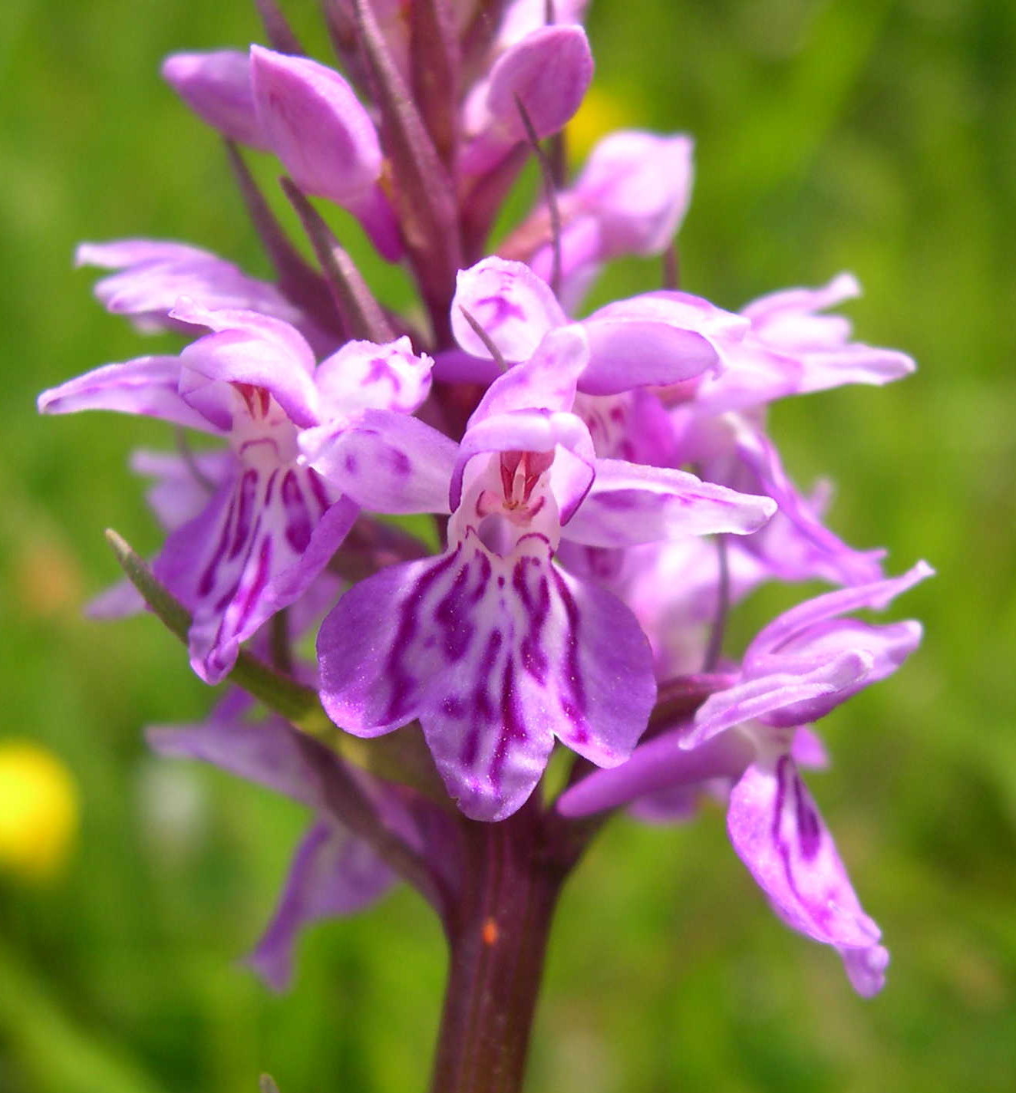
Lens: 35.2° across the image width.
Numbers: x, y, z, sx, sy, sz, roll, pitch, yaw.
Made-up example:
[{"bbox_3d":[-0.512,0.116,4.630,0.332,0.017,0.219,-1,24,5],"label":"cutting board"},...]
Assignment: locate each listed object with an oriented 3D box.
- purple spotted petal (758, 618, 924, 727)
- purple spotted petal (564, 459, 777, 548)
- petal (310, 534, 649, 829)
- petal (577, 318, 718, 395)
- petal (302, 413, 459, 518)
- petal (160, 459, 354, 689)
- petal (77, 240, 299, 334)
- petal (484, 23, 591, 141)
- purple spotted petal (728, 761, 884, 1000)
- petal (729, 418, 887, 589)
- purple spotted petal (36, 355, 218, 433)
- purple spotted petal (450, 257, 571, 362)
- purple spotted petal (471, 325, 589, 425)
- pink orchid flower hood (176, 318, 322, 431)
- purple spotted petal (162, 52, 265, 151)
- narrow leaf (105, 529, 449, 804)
[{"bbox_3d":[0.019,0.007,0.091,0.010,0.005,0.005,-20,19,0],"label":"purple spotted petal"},{"bbox_3d":[0.007,-0.002,0.067,0.009,0.004,0.003,1,6,-6],"label":"purple spotted petal"},{"bbox_3d":[-0.001,0.005,0.066,0.014,0.011,0.004,0,-6,0],"label":"petal"},{"bbox_3d":[0.006,-0.008,0.070,0.006,0.003,0.003,0,3,-6],"label":"petal"},{"bbox_3d":[-0.005,-0.003,0.059,0.005,0.003,0.002,13,6,0],"label":"petal"},{"bbox_3d":[-0.011,0.001,0.069,0.008,0.009,0.004,9,-7,18],"label":"petal"},{"bbox_3d":[-0.014,-0.011,0.069,0.009,0.003,0.004,17,6,-6],"label":"petal"},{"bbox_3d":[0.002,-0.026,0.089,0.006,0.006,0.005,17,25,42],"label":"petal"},{"bbox_3d":[0.013,0.015,0.071,0.006,0.011,0.004,-22,-4,-42],"label":"purple spotted petal"},{"bbox_3d":[0.013,-0.002,0.068,0.003,0.009,0.005,-43,0,6],"label":"petal"},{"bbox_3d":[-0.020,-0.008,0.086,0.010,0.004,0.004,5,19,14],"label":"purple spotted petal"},{"bbox_3d":[0.000,-0.010,0.070,0.005,0.005,0.003,0,3,6],"label":"purple spotted petal"},{"bbox_3d":[0.001,-0.007,0.060,0.003,0.005,0.002,39,-15,0],"label":"purple spotted petal"},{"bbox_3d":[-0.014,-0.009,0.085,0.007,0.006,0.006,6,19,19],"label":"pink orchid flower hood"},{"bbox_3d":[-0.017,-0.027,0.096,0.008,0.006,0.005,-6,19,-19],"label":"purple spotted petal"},{"bbox_3d":[-0.010,0.005,0.065,0.018,0.003,0.003,38,6,-6],"label":"narrow leaf"}]

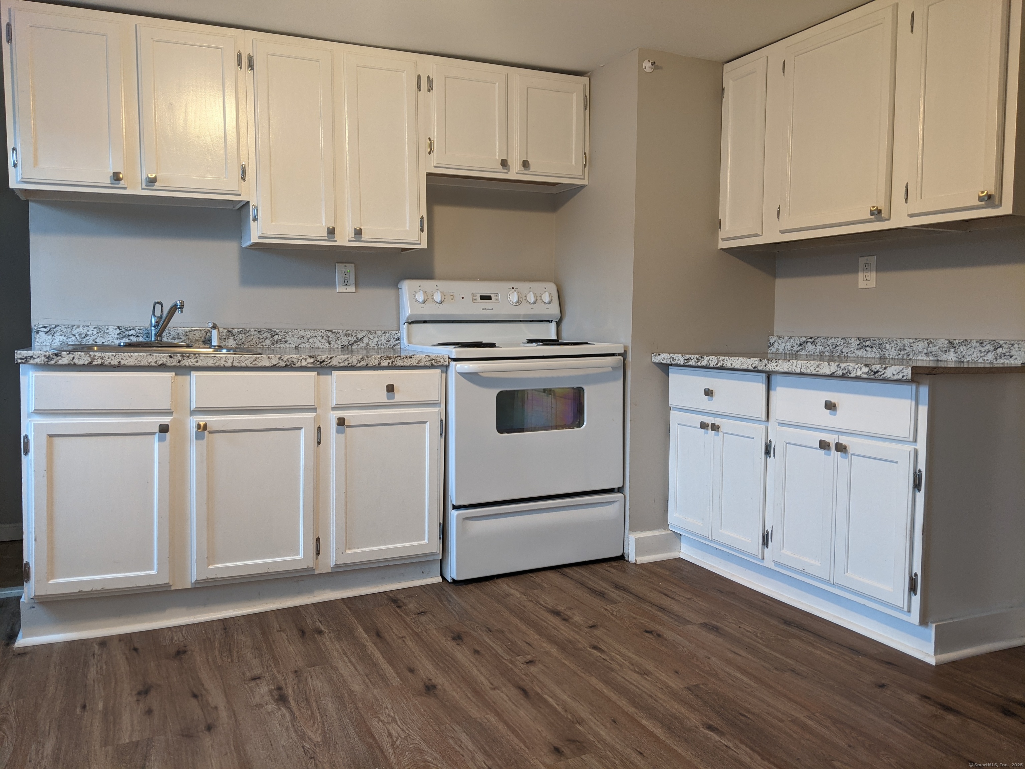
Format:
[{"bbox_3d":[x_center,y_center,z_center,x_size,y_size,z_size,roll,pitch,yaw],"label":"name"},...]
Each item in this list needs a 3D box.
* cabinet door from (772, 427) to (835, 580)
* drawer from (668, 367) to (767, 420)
[{"bbox_3d":[0.986,0.396,2.703,0.035,0.482,0.279,-1,4,-25],"label":"cabinet door"},{"bbox_3d":[0.784,0.028,3.114,0.042,0.167,0.582,-1,4,-25],"label":"drawer"}]

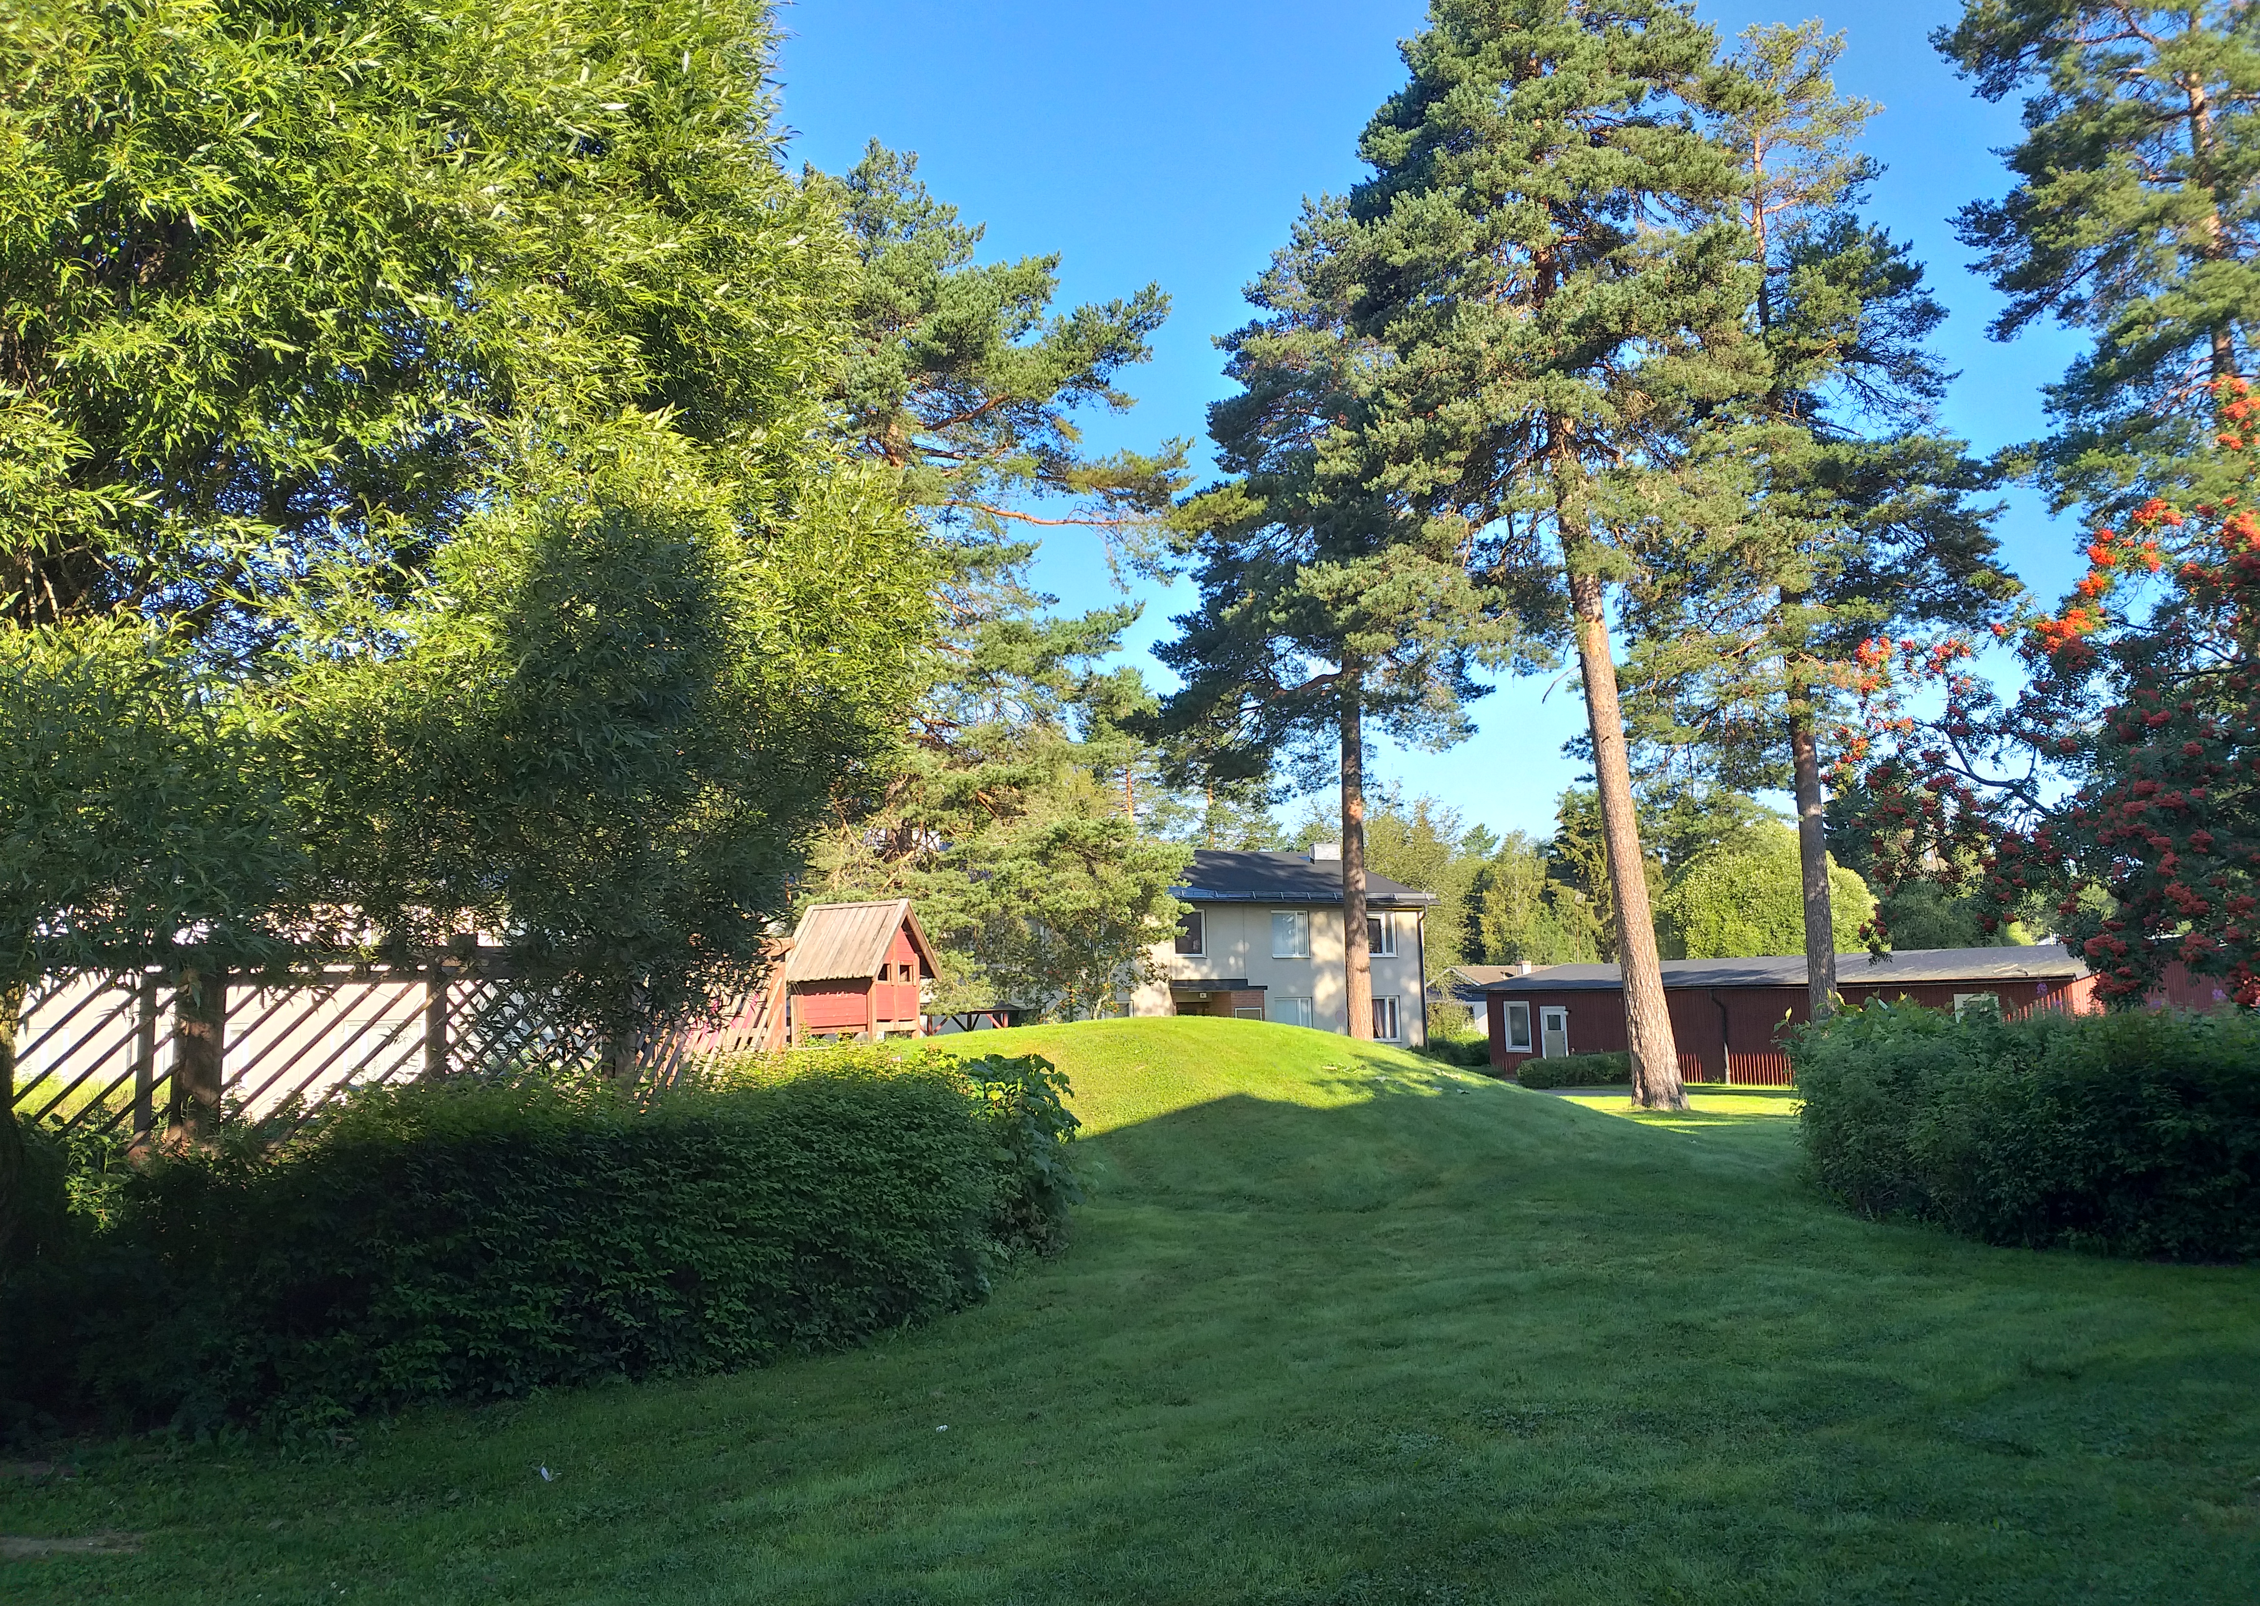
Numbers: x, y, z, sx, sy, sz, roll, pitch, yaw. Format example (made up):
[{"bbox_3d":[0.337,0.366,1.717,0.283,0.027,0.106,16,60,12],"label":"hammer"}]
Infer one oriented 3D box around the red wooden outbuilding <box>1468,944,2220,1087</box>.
[{"bbox_3d":[17.919,5.461,43.806,6.800,3.177,19.200,2,-8,-27],"label":"red wooden outbuilding"}]

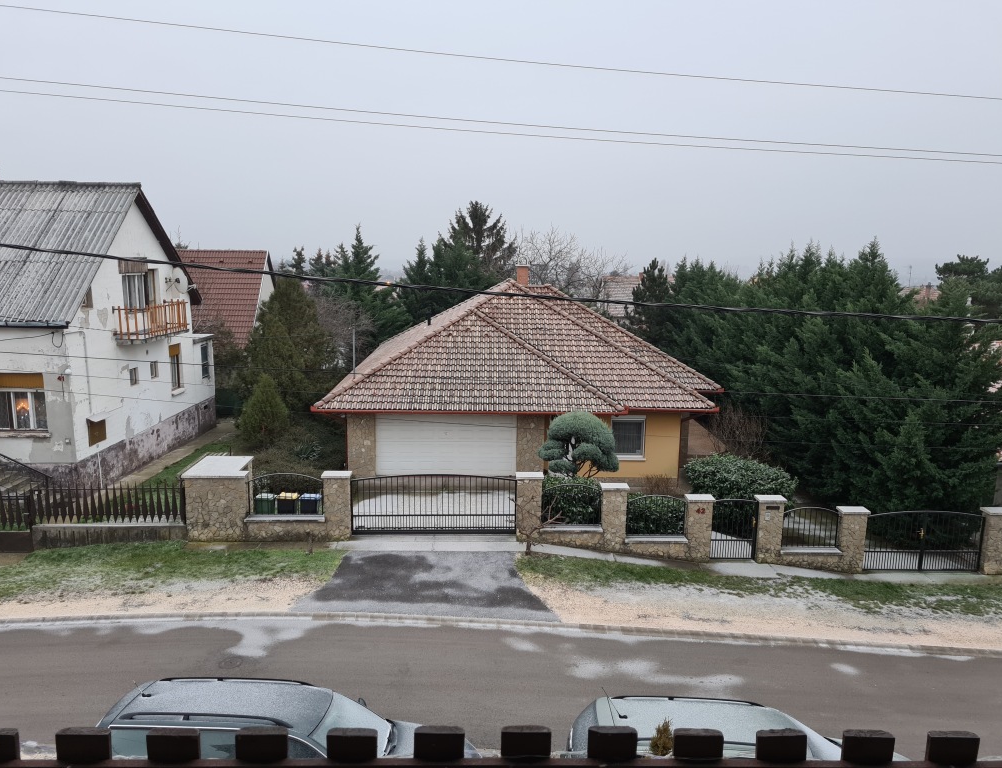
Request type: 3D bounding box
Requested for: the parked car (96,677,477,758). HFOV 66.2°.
[{"bbox_3d":[-2.494,4.238,8.919,4.700,1.500,1.800,2,6,1],"label":"parked car"}]

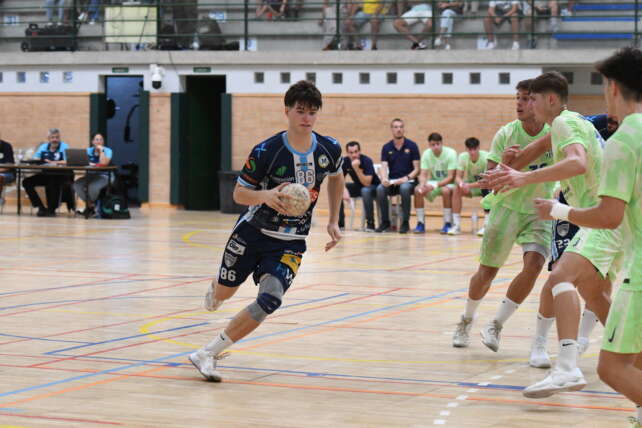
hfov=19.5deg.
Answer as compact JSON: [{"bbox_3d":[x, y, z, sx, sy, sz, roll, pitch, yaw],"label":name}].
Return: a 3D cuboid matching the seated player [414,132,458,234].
[{"bbox_3d":[1.513,-0.403,24.368,0.530,1.330,0.800,1,3,16],"label":"seated player"}]

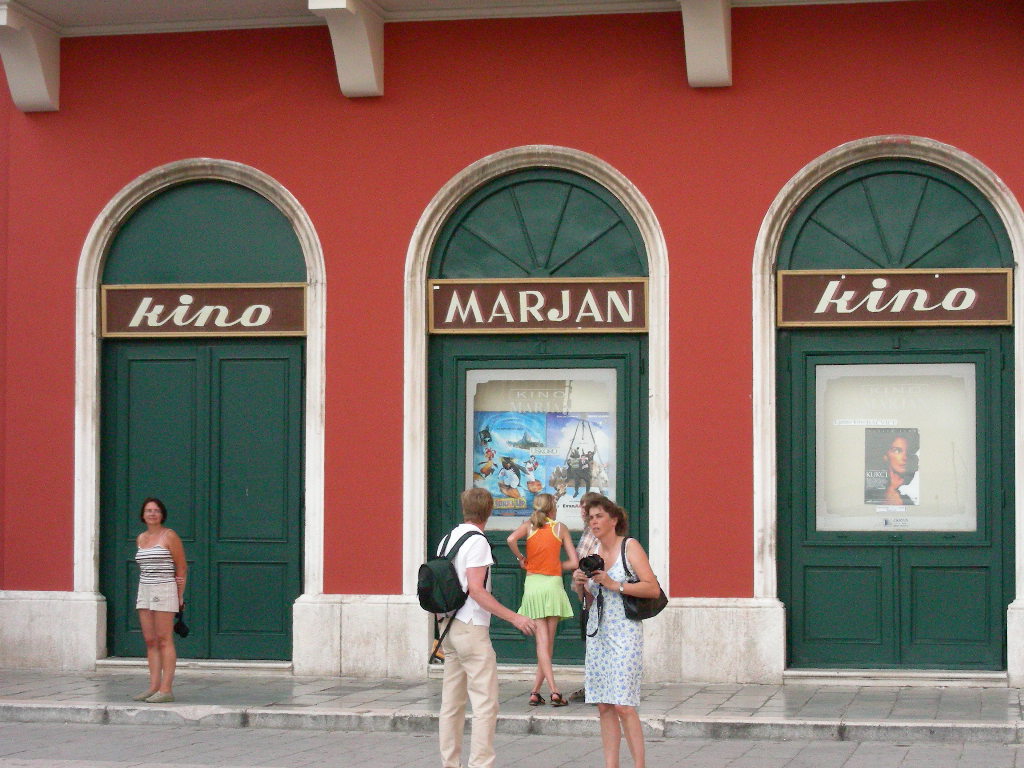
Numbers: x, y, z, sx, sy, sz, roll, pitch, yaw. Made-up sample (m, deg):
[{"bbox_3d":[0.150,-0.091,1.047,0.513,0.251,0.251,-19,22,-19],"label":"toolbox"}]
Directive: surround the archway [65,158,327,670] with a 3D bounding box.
[{"bbox_3d":[-2.914,0.291,21.984,2.478,4.825,0.300,-1,-3,12],"label":"archway"}]

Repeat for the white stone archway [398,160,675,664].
[{"bbox_3d":[0.228,0.239,21.302,2.482,4.832,0.300,-1,-3,12],"label":"white stone archway"}]

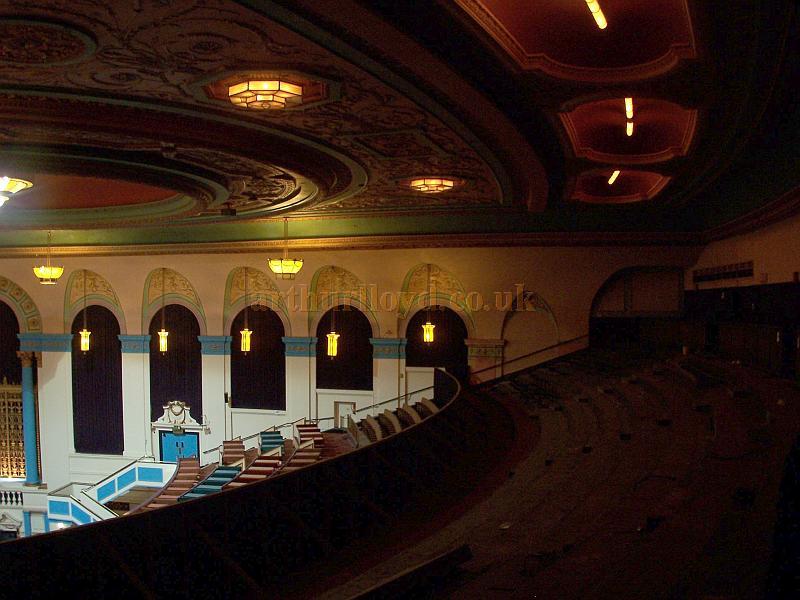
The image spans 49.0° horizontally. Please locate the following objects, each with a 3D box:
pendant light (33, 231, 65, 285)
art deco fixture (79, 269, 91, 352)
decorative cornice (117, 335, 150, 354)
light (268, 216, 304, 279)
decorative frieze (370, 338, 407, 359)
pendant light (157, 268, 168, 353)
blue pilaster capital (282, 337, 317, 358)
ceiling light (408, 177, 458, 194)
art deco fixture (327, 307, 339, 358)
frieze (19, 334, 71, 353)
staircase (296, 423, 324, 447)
[{"bbox_3d":[-13.789,-1.650,34.500,1.200,2.100,1.200,0,0,17],"label":"pendant light"},{"bbox_3d":[-14.802,0.553,41.300,0.541,4.021,0.541,0,1,17],"label":"art deco fixture"},{"bbox_3d":[-12.664,2.118,41.890,1.546,0.868,0.500,0,1,17],"label":"decorative cornice"},{"bbox_3d":[-4.641,-2.093,35.800,1.480,2.556,1.480,0,1,17],"label":"light"},{"bbox_3d":[-0.500,2.119,38.175,1.561,0.891,0.500,0,1,17],"label":"decorative frieze"},{"bbox_3d":[-9.418,0.438,35.000,0.440,3.380,0.440,0,0,17],"label":"pendant light"},{"bbox_3d":[-4.497,2.104,39.396,1.552,0.861,0.500,0,1,17],"label":"blue pilaster capital"},{"bbox_3d":[0.859,-3.012,23.200,1.150,0.280,1.150,0,0,17],"label":"ceiling light"},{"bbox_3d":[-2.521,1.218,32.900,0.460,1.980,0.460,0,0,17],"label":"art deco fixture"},{"bbox_3d":[-14.951,1.831,37.410,2.650,0.780,0.500,0,0,17],"label":"frieze"},{"bbox_3d":[-4.484,6.739,44.000,1.250,0.950,2.200,0,0,-9],"label":"staircase"}]

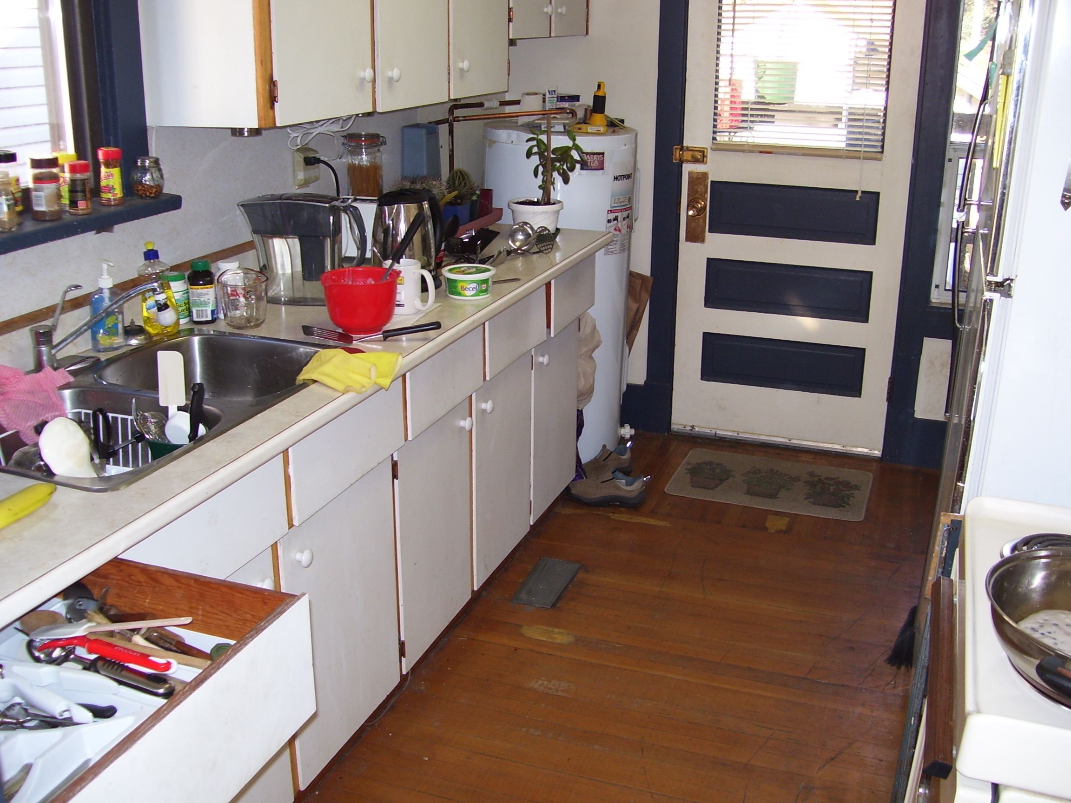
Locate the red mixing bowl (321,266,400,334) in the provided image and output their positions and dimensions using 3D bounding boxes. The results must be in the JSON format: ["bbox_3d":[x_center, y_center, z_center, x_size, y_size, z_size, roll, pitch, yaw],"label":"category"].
[{"bbox_3d":[-0.387,-0.224,2.505,0.180,0.125,0.168,0,19,0],"label":"red mixing bowl"}]

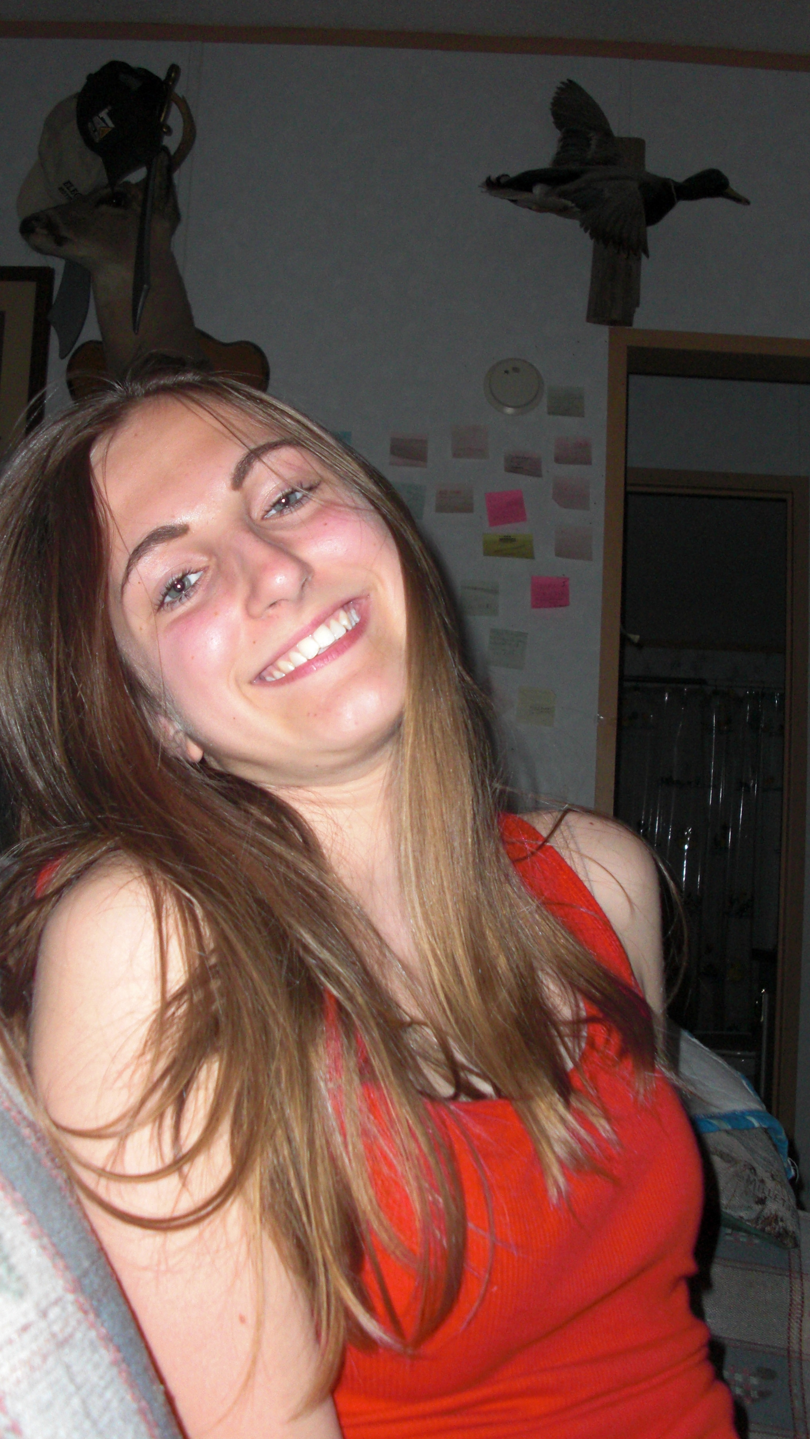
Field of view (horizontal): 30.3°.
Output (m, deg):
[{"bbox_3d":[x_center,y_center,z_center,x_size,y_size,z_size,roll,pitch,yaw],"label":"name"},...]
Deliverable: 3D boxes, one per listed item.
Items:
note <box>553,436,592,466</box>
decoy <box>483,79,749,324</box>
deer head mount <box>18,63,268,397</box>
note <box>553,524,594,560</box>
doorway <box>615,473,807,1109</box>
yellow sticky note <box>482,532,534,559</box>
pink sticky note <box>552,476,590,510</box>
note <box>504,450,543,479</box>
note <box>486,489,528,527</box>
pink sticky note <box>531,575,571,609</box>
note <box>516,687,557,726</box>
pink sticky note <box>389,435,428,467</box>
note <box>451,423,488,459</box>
[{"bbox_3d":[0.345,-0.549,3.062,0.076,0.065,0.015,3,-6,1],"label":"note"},{"bbox_3d":[0.414,-1.040,2.933,0.523,0.467,0.260,3,-5,0],"label":"decoy"},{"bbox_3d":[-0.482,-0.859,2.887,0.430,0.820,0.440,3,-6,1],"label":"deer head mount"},{"bbox_3d":[0.344,-0.359,3.043,0.076,0.071,0.010,3,-6,1],"label":"note"},{"bbox_3d":[0.685,0.357,3.998,0.730,2.073,0.110,3,-5,0],"label":"doorway"},{"bbox_3d":[0.211,-0.353,3.041,0.103,0.057,0.014,3,-6,1],"label":"yellow sticky note"},{"bbox_3d":[0.334,-0.453,3.006,0.076,0.067,0.005,3,-5,0],"label":"pink sticky note"},{"bbox_3d":[0.239,-0.512,3.010,0.076,0.054,0.006,6,-5,0],"label":"note"},{"bbox_3d":[0.206,-0.431,3.052,0.075,0.073,0.010,-7,-6,-1],"label":"note"},{"bbox_3d":[0.290,-0.254,2.986,0.076,0.067,0.005,3,-5,0],"label":"pink sticky note"},{"bbox_3d":[0.260,-0.023,2.965,0.076,0.076,0.004,4,-5,0],"label":"note"},{"bbox_3d":[0.009,-0.551,3.066,0.076,0.072,0.010,3,-6,1],"label":"pink sticky note"},{"bbox_3d":[0.135,-0.567,3.068,0.075,0.072,0.010,3,-6,1],"label":"note"}]

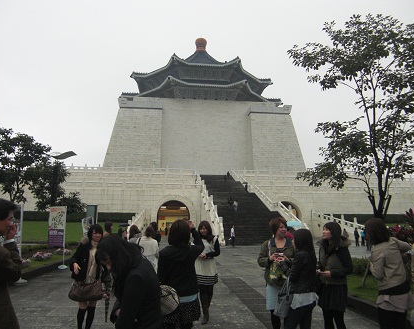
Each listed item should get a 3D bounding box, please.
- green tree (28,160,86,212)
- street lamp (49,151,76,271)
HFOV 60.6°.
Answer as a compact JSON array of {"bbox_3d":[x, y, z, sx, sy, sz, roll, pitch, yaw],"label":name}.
[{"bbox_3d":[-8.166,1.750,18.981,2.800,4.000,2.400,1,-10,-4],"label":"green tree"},{"bbox_3d":[-5.840,1.724,14.213,0.900,4.593,0.600,1,-10,-4],"label":"street lamp"}]

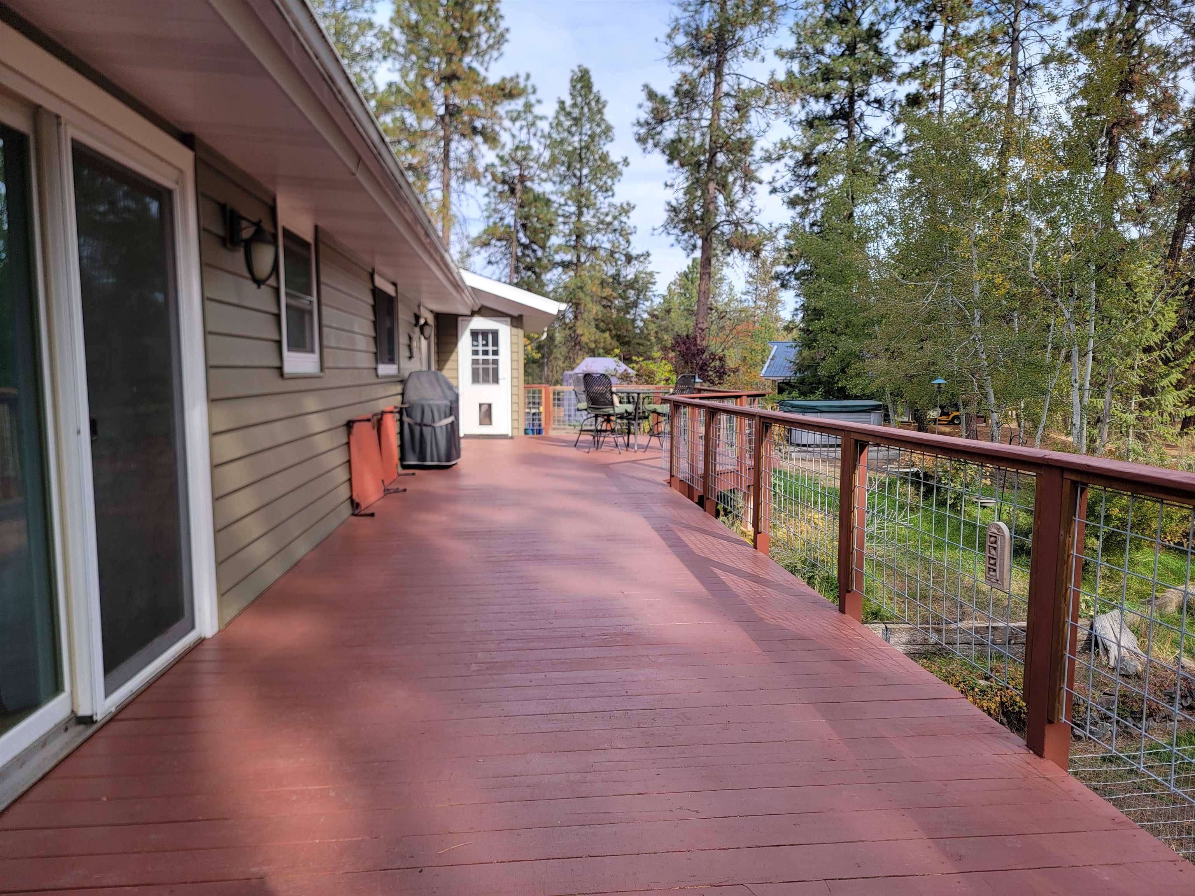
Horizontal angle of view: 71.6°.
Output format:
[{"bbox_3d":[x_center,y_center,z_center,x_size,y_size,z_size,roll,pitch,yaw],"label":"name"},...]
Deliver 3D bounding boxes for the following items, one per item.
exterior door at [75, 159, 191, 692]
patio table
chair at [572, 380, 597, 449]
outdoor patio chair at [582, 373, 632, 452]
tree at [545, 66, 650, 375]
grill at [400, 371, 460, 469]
[{"bbox_3d":[-1.722,-0.109,3.125,0.060,1.870,0.820,-1,5,-6],"label":"exterior door"},{"bbox_3d":[0.568,-0.426,12.498,1.000,0.900,1.000,-1,5,-6],"label":"patio table"},{"bbox_3d":[-0.024,-0.581,12.883,0.660,1.140,0.600,4,6,34],"label":"chair"},{"bbox_3d":[0.166,-0.515,12.173,0.600,1.140,0.660,4,7,36],"label":"outdoor patio chair"},{"bbox_3d":[0.014,-10.896,46.413,6.000,20.027,6.000,-1,5,-6],"label":"tree"},{"bbox_3d":[-2.108,-0.400,10.693,0.650,1.200,1.150,-1,5,-6],"label":"grill"}]

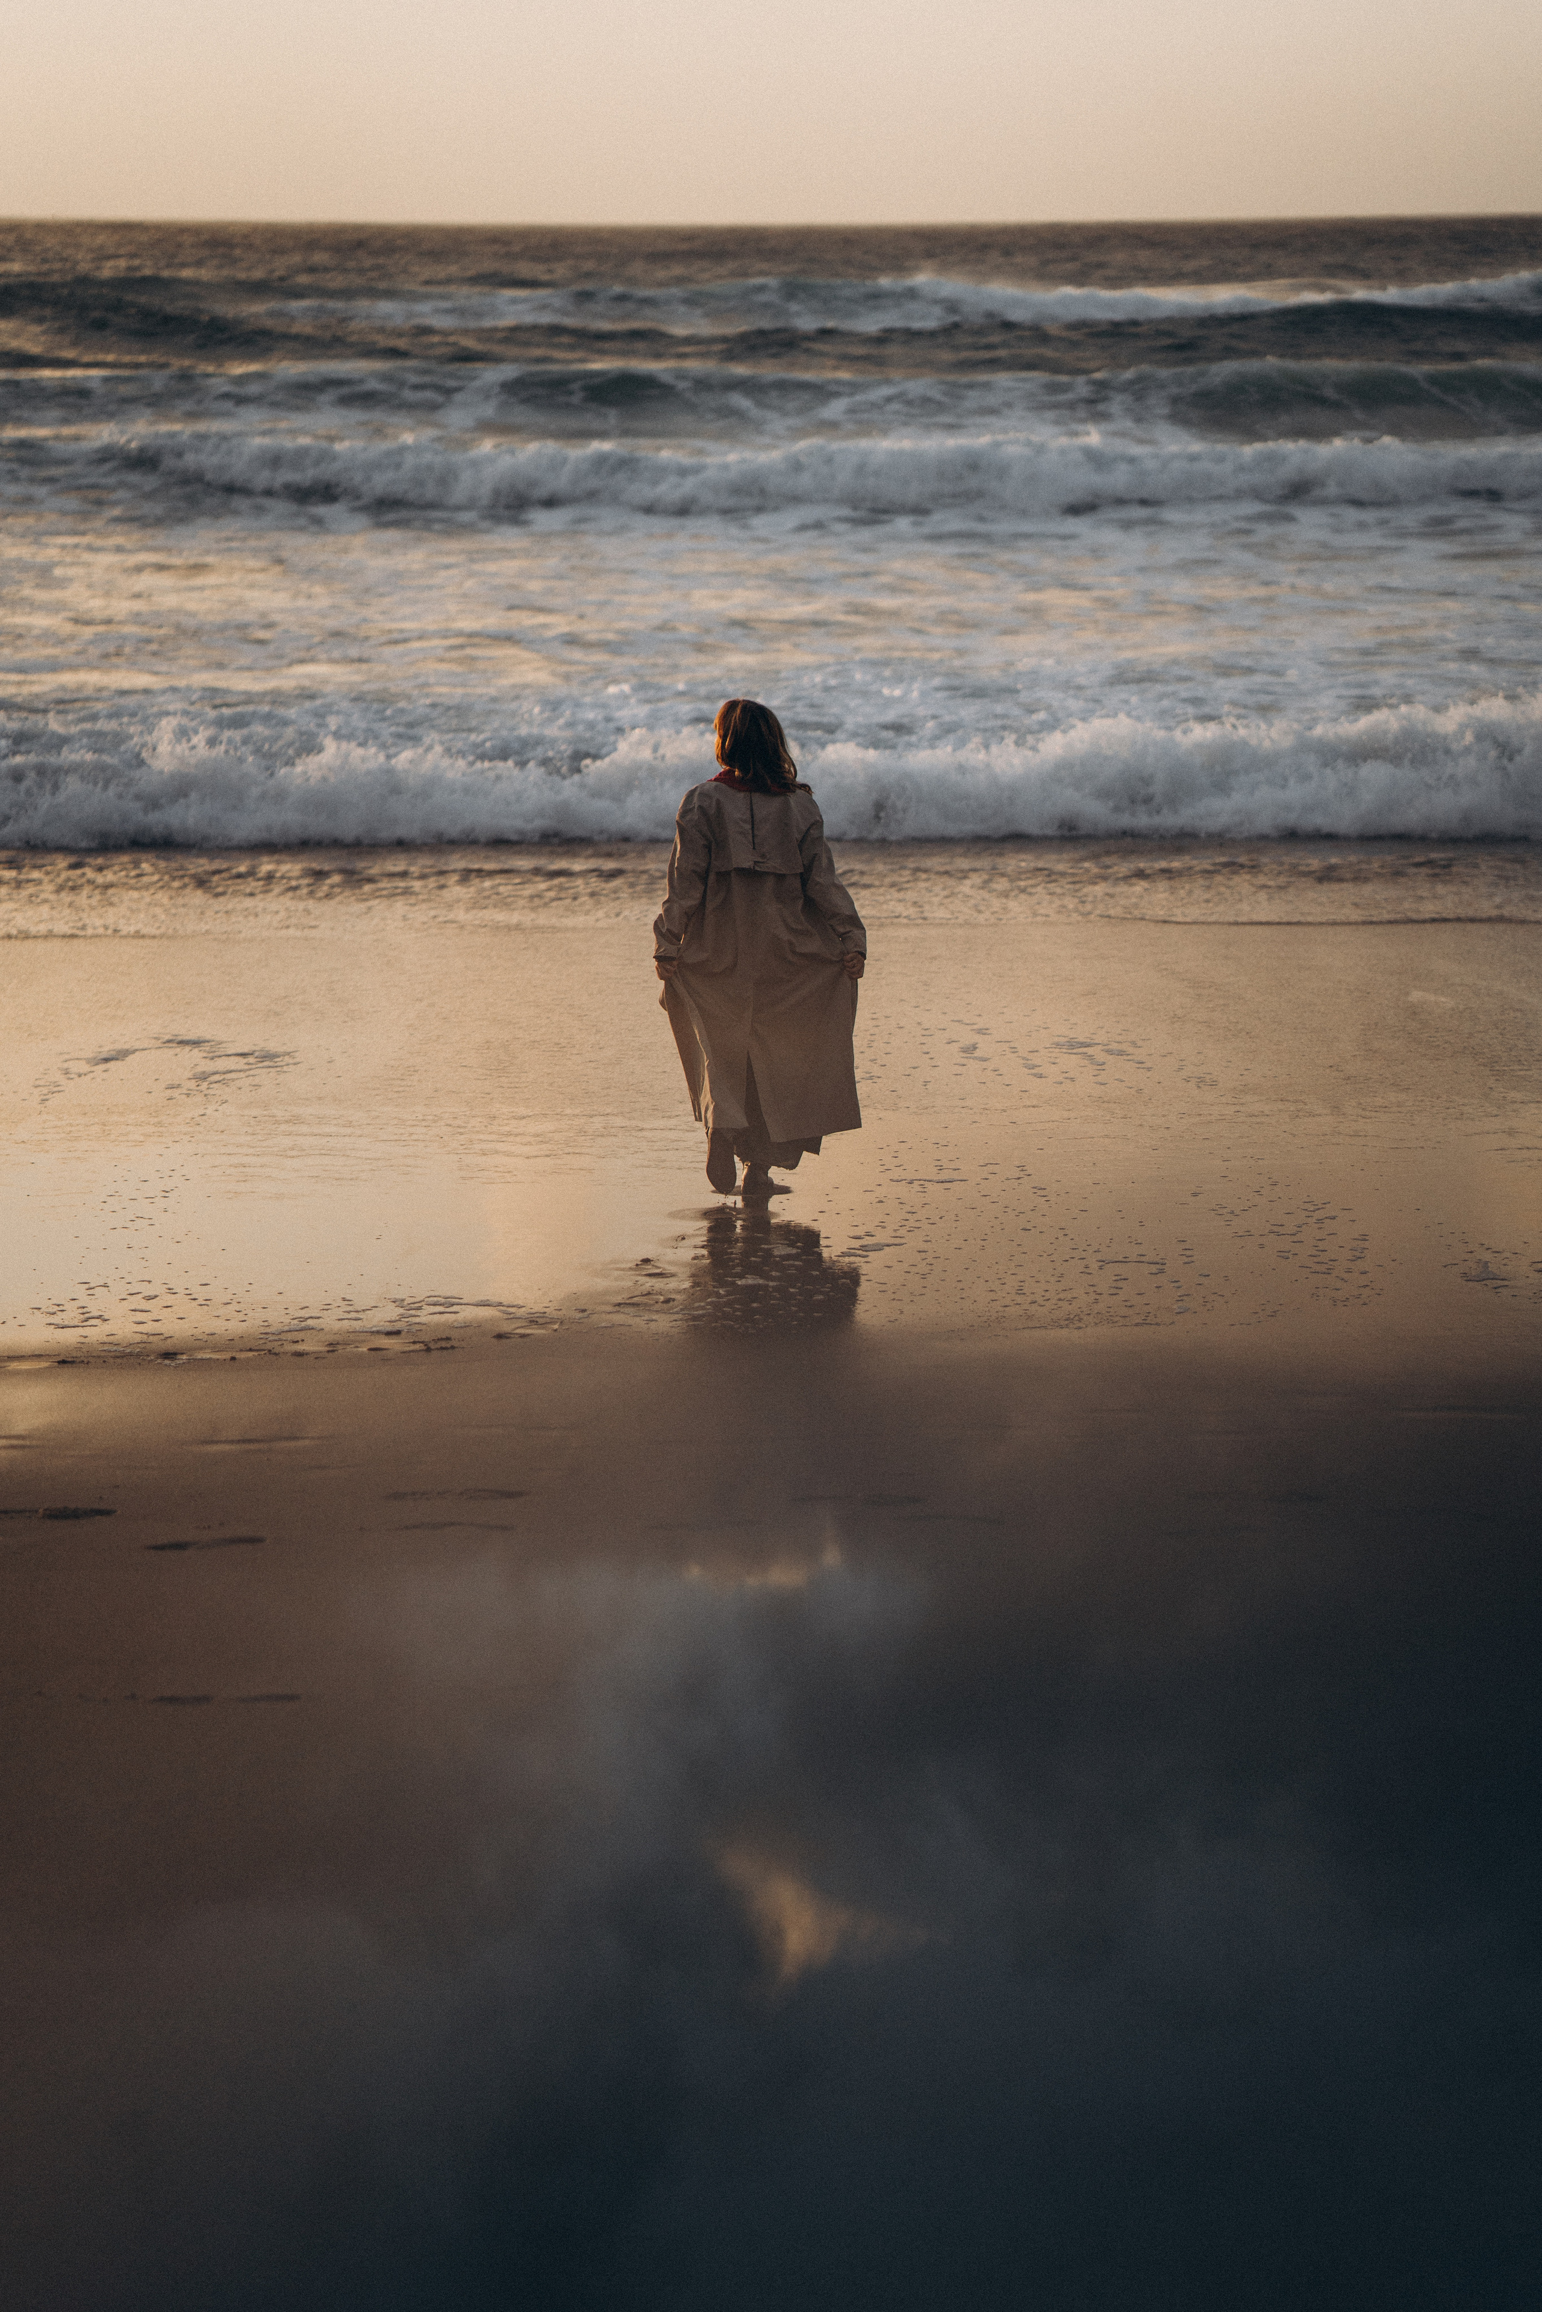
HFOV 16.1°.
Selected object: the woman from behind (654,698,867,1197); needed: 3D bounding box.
[{"bbox_3d":[-0.036,-0.695,18.180,0.690,1.650,0.540,-1,10,-3],"label":"woman from behind"}]

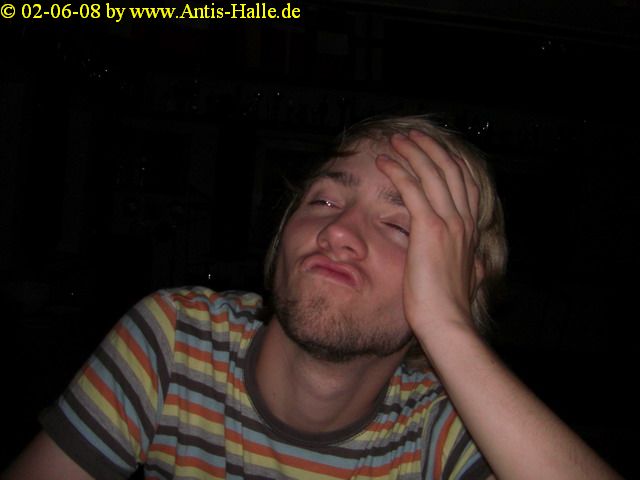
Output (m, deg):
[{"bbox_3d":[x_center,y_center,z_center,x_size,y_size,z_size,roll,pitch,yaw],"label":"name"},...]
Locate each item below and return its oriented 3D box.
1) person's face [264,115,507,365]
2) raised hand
[{"bbox_3d":[0.056,0.002,0.625,0.185,0.235,0.195,13,-19,19],"label":"person's face"},{"bbox_3d":[0.096,-0.006,0.600,0.070,0.180,0.100,-18,-15,38],"label":"raised hand"}]

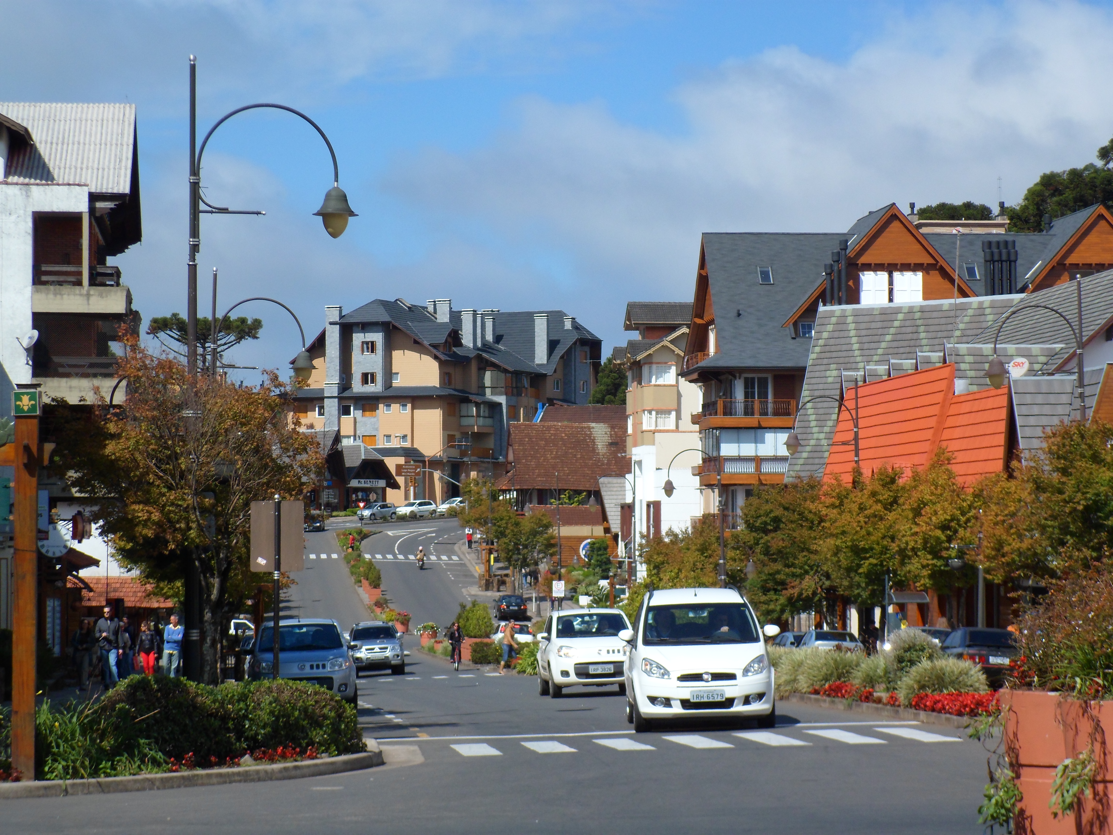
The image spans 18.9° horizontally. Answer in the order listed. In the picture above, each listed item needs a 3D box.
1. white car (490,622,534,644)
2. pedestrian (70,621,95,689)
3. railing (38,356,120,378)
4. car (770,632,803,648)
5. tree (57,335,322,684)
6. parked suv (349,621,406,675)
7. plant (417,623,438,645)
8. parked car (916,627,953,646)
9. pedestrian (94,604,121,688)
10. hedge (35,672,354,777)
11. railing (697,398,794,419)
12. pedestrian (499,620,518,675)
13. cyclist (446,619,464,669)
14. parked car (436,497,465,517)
[{"bbox_3d":[-2.160,10.930,166.000,1.700,1.480,3.950,0,-2,-7],"label":"white car"},{"bbox_3d":[-10.120,5.070,71.500,0.520,1.550,0.400,0,-3,-3],"label":"pedestrian"},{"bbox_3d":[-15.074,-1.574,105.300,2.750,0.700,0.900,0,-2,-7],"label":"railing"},{"bbox_3d":[7.850,7.680,108.500,1.700,1.460,4.150,0,-3,-8],"label":"car"},{"bbox_3d":[-5.550,1.460,50.500,4.000,5.400,3.900,0,-2,0],"label":"tree"},{"bbox_3d":[-5.810,7.350,106.500,1.800,1.770,4.600,-3,-3,-6],"label":"parked suv"},{"bbox_3d":[-6.140,10.400,160.000,1.150,1.150,1.150,0,-2,0],"label":"plant"},{"bbox_3d":[8.630,5.730,80.000,1.680,1.470,4.000,0,-2,-2],"label":"parked car"},{"bbox_3d":[-9.200,4.720,68.600,0.560,1.800,0.500,0,-3,-3],"label":"pedestrian"},{"bbox_3d":[-3.450,2.900,31.800,2.950,0.870,1.700,1,-3,-14],"label":"hedge"},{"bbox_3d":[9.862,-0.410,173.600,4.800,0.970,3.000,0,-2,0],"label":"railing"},{"bbox_3d":[-1.500,7.058,103.000,0.600,1.680,0.500,0,-2,0],"label":"pedestrian"},{"bbox_3d":[-3.230,7.330,107.300,0.530,1.600,1.720,0,-3,-5],"label":"cyclist"},{"bbox_3d":[-8.870,8.130,302.000,4.100,1.550,1.720,1,-3,-42],"label":"parked car"}]

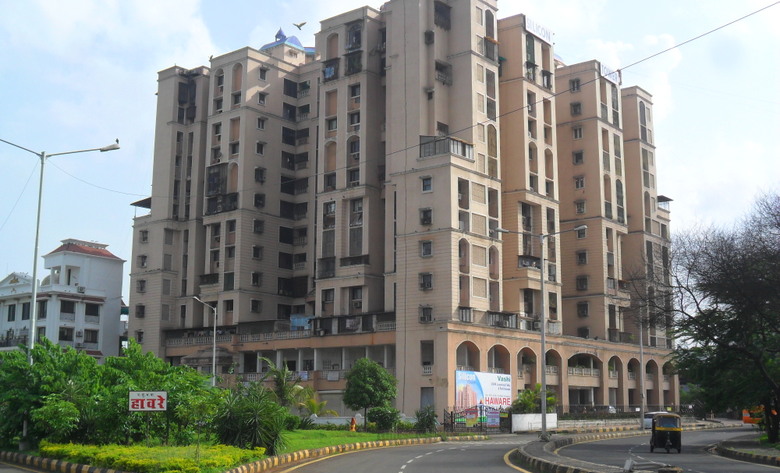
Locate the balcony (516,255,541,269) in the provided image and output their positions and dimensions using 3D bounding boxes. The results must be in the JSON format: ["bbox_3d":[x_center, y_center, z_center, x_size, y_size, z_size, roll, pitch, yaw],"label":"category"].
[{"bbox_3d":[14.630,2.960,102.823,1.300,1.296,3.508,-8,-13,38],"label":"balcony"}]

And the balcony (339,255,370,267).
[{"bbox_3d":[-3.365,2.663,100.444,3.337,1.082,1.200,-8,-13,38],"label":"balcony"}]

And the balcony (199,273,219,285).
[{"bbox_3d":[-20.297,5.079,114.322,3.367,1.302,1.250,-8,-13,38],"label":"balcony"}]

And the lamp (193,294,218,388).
[{"bbox_3d":[-13.899,9.570,73.607,0.350,10.078,2.400,-8,-13,38],"label":"lamp"}]

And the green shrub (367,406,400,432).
[{"bbox_3d":[-0.465,13.640,73.750,2.459,1.811,2.336,0,-10,0],"label":"green shrub"}]

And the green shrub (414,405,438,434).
[{"bbox_3d":[2.696,13.661,74.255,1.675,1.977,1.592,0,-10,0],"label":"green shrub"}]

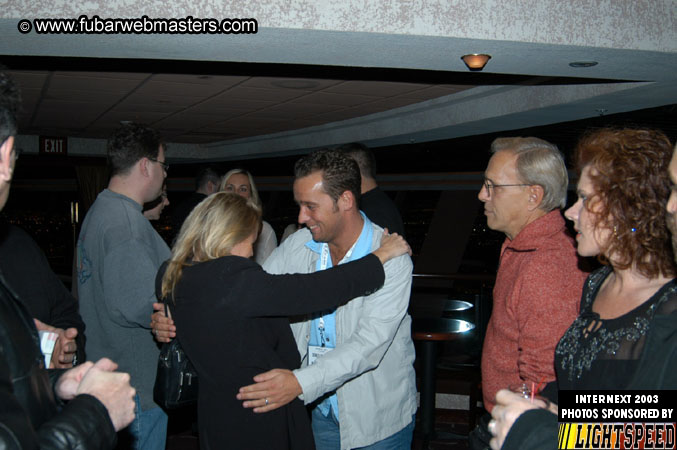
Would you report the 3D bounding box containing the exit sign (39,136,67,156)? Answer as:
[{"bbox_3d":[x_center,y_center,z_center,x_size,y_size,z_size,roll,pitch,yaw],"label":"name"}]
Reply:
[{"bbox_3d":[-3.444,-0.946,8.150,0.310,0.235,0.050,-1,3,-26],"label":"exit sign"}]

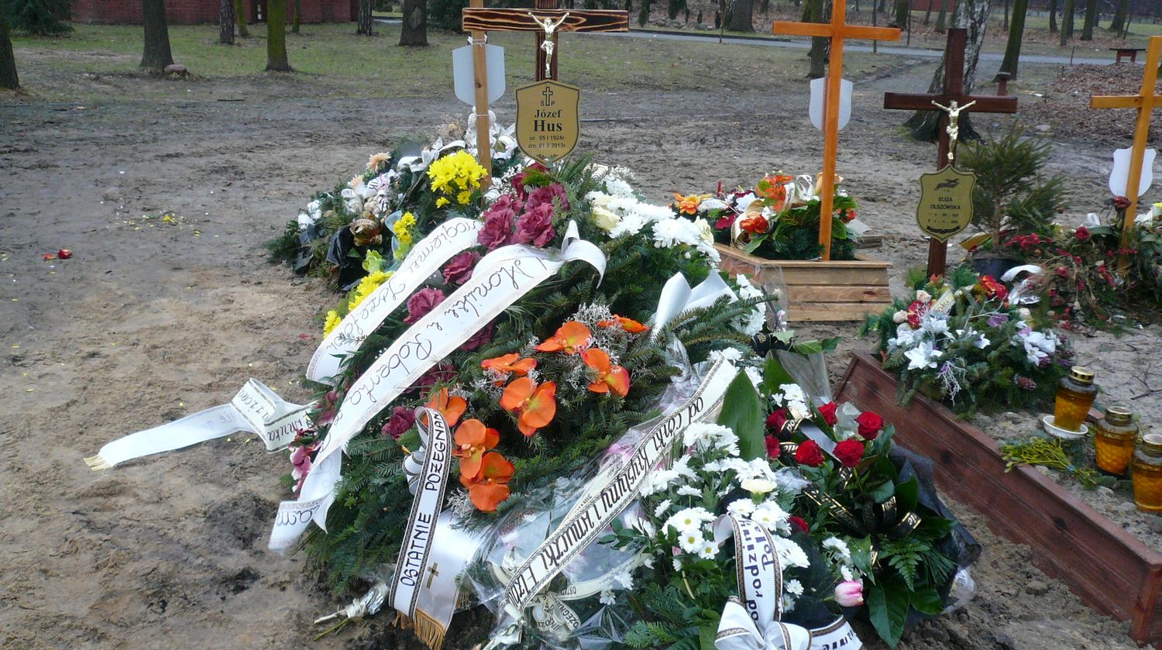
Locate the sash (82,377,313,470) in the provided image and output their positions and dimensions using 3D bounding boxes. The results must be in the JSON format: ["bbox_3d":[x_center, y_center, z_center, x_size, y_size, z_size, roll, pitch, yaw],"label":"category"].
[{"bbox_3d":[-1.252,0.324,3.420,0.720,0.170,0.300,2,17,3],"label":"sash"}]

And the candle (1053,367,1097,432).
[{"bbox_3d":[1.495,0.225,3.150,0.126,0.178,0.126,6,19,-2],"label":"candle"}]

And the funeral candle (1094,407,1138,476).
[{"bbox_3d":[1.470,0.318,2.860,0.118,0.168,0.118,11,20,28],"label":"funeral candle"}]

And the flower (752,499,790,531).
[{"bbox_3d":[0.430,0.433,2.370,0.082,0.068,0.050,1,-21,0],"label":"flower"}]

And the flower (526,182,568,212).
[{"bbox_3d":[-0.102,-0.388,3.210,0.130,0.110,0.085,-3,-7,-11],"label":"flower"}]

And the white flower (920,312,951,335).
[{"bbox_3d":[1.175,-0.004,3.450,0.100,0.080,0.060,9,-5,23],"label":"white flower"}]

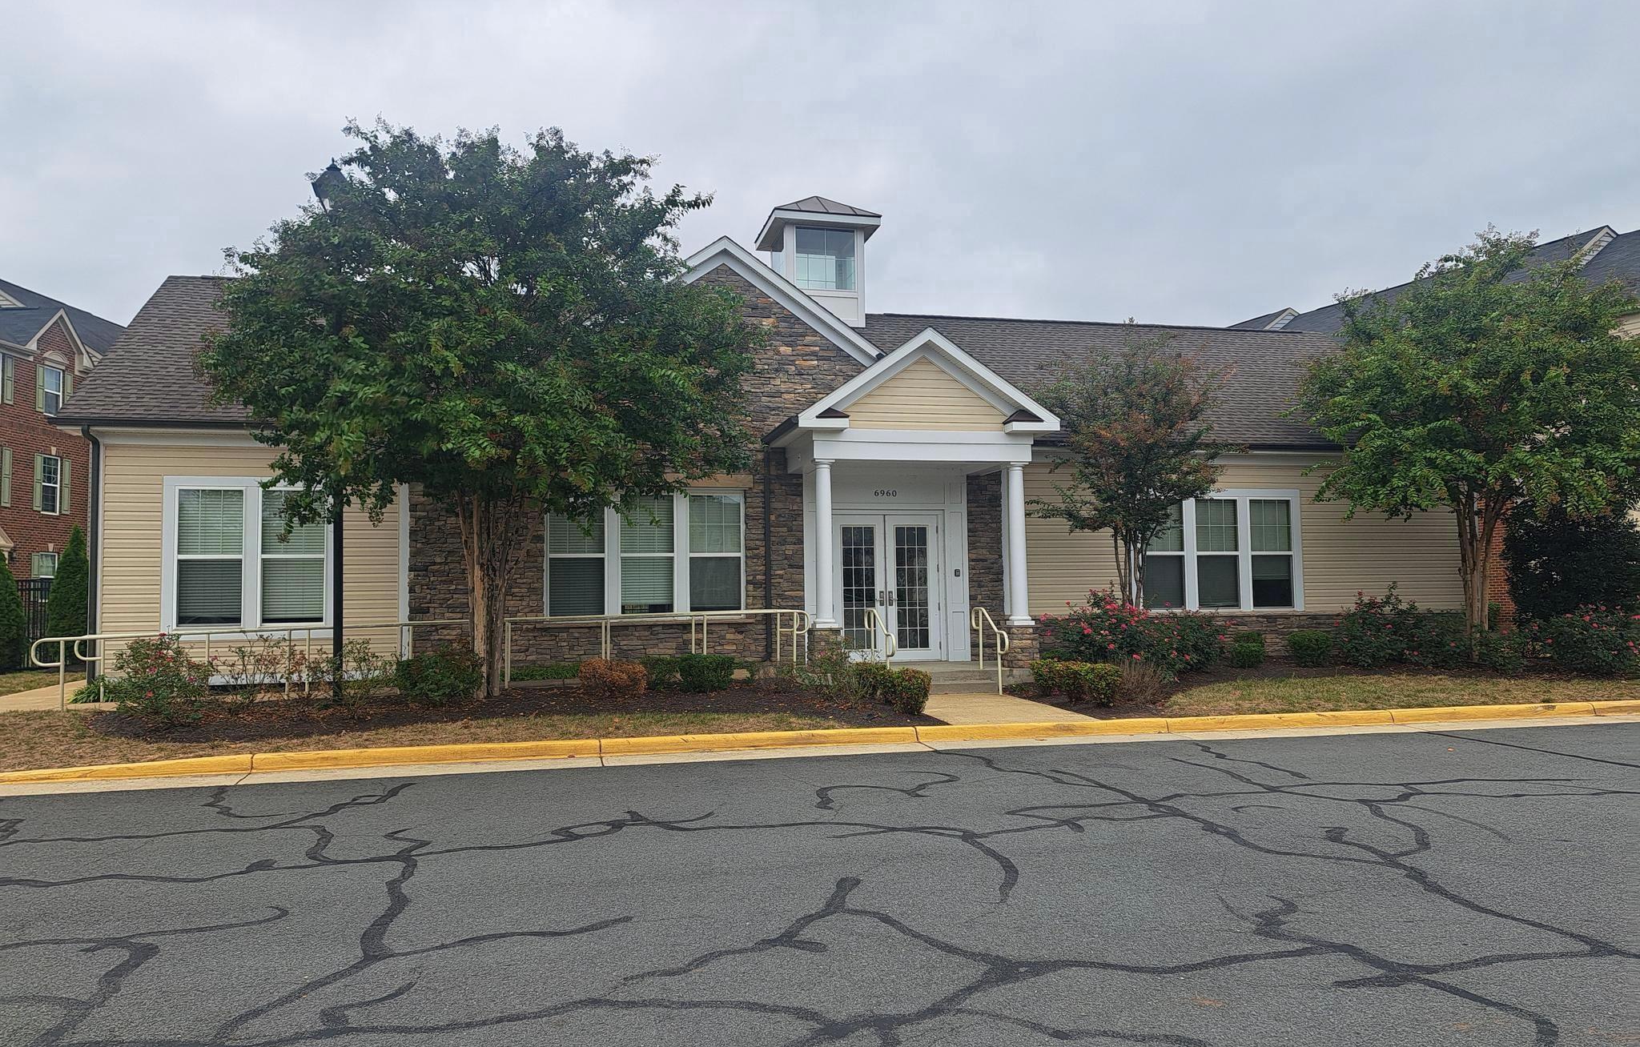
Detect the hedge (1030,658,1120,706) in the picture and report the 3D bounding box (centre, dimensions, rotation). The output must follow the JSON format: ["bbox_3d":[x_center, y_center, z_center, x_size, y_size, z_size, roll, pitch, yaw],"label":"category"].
[{"bbox_3d":[3.176,1.970,14.200,0.580,0.520,1.300,0,-4,-21],"label":"hedge"}]

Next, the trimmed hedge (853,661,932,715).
[{"bbox_3d":[0.888,2.011,13.950,0.600,0.560,1.300,0,-4,-21],"label":"trimmed hedge"}]

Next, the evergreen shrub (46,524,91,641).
[{"bbox_3d":[-14.821,1.493,22.600,1.050,2.900,1.050,0,-3,-14],"label":"evergreen shrub"}]

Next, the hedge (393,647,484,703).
[{"bbox_3d":[-4.877,1.915,14.550,1.100,0.720,0.950,0,-3,-14],"label":"hedge"}]

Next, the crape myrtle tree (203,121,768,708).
[{"bbox_3d":[-4.351,-1.486,14.600,6.900,7.460,6.400,0,-3,-14],"label":"crape myrtle tree"}]

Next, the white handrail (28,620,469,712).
[{"bbox_3d":[-7.316,1.877,15.202,5.295,1.100,1.150,0,-3,-14],"label":"white handrail"}]

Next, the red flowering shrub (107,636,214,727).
[{"bbox_3d":[-7.959,1.860,13.650,1.130,1.000,1.050,0,-3,-14],"label":"red flowering shrub"}]

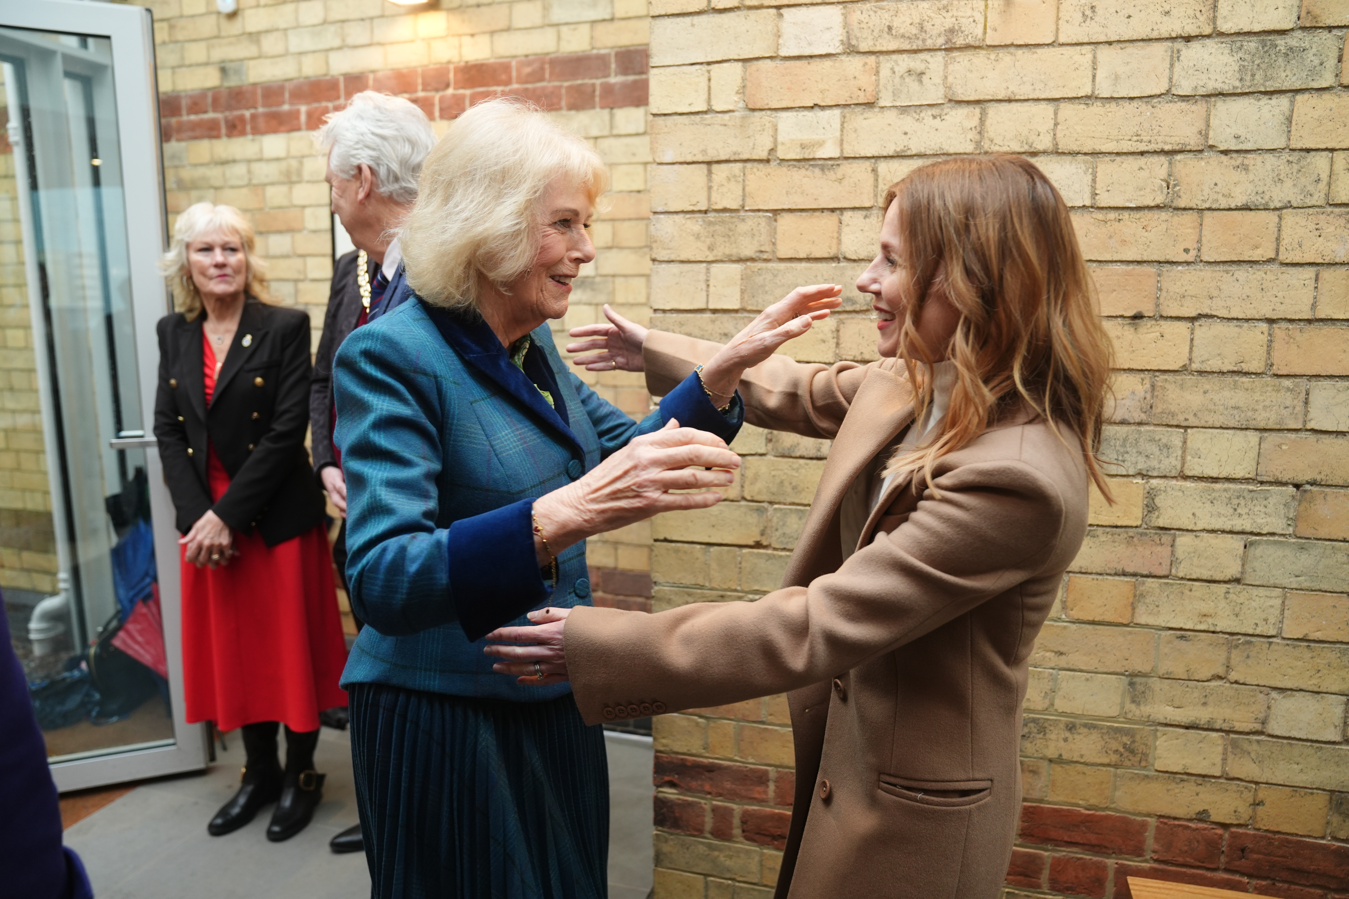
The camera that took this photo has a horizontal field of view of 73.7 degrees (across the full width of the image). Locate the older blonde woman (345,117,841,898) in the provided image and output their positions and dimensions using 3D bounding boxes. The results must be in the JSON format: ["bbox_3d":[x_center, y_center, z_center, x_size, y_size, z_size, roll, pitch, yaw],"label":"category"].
[{"bbox_3d":[-0.113,0.399,1.187,0.640,1.680,0.550,3,9,15],"label":"older blonde woman"}]

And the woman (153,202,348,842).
[{"bbox_3d":[-1.133,0.198,2.431,0.470,1.680,0.370,0,9,0],"label":"woman"}]

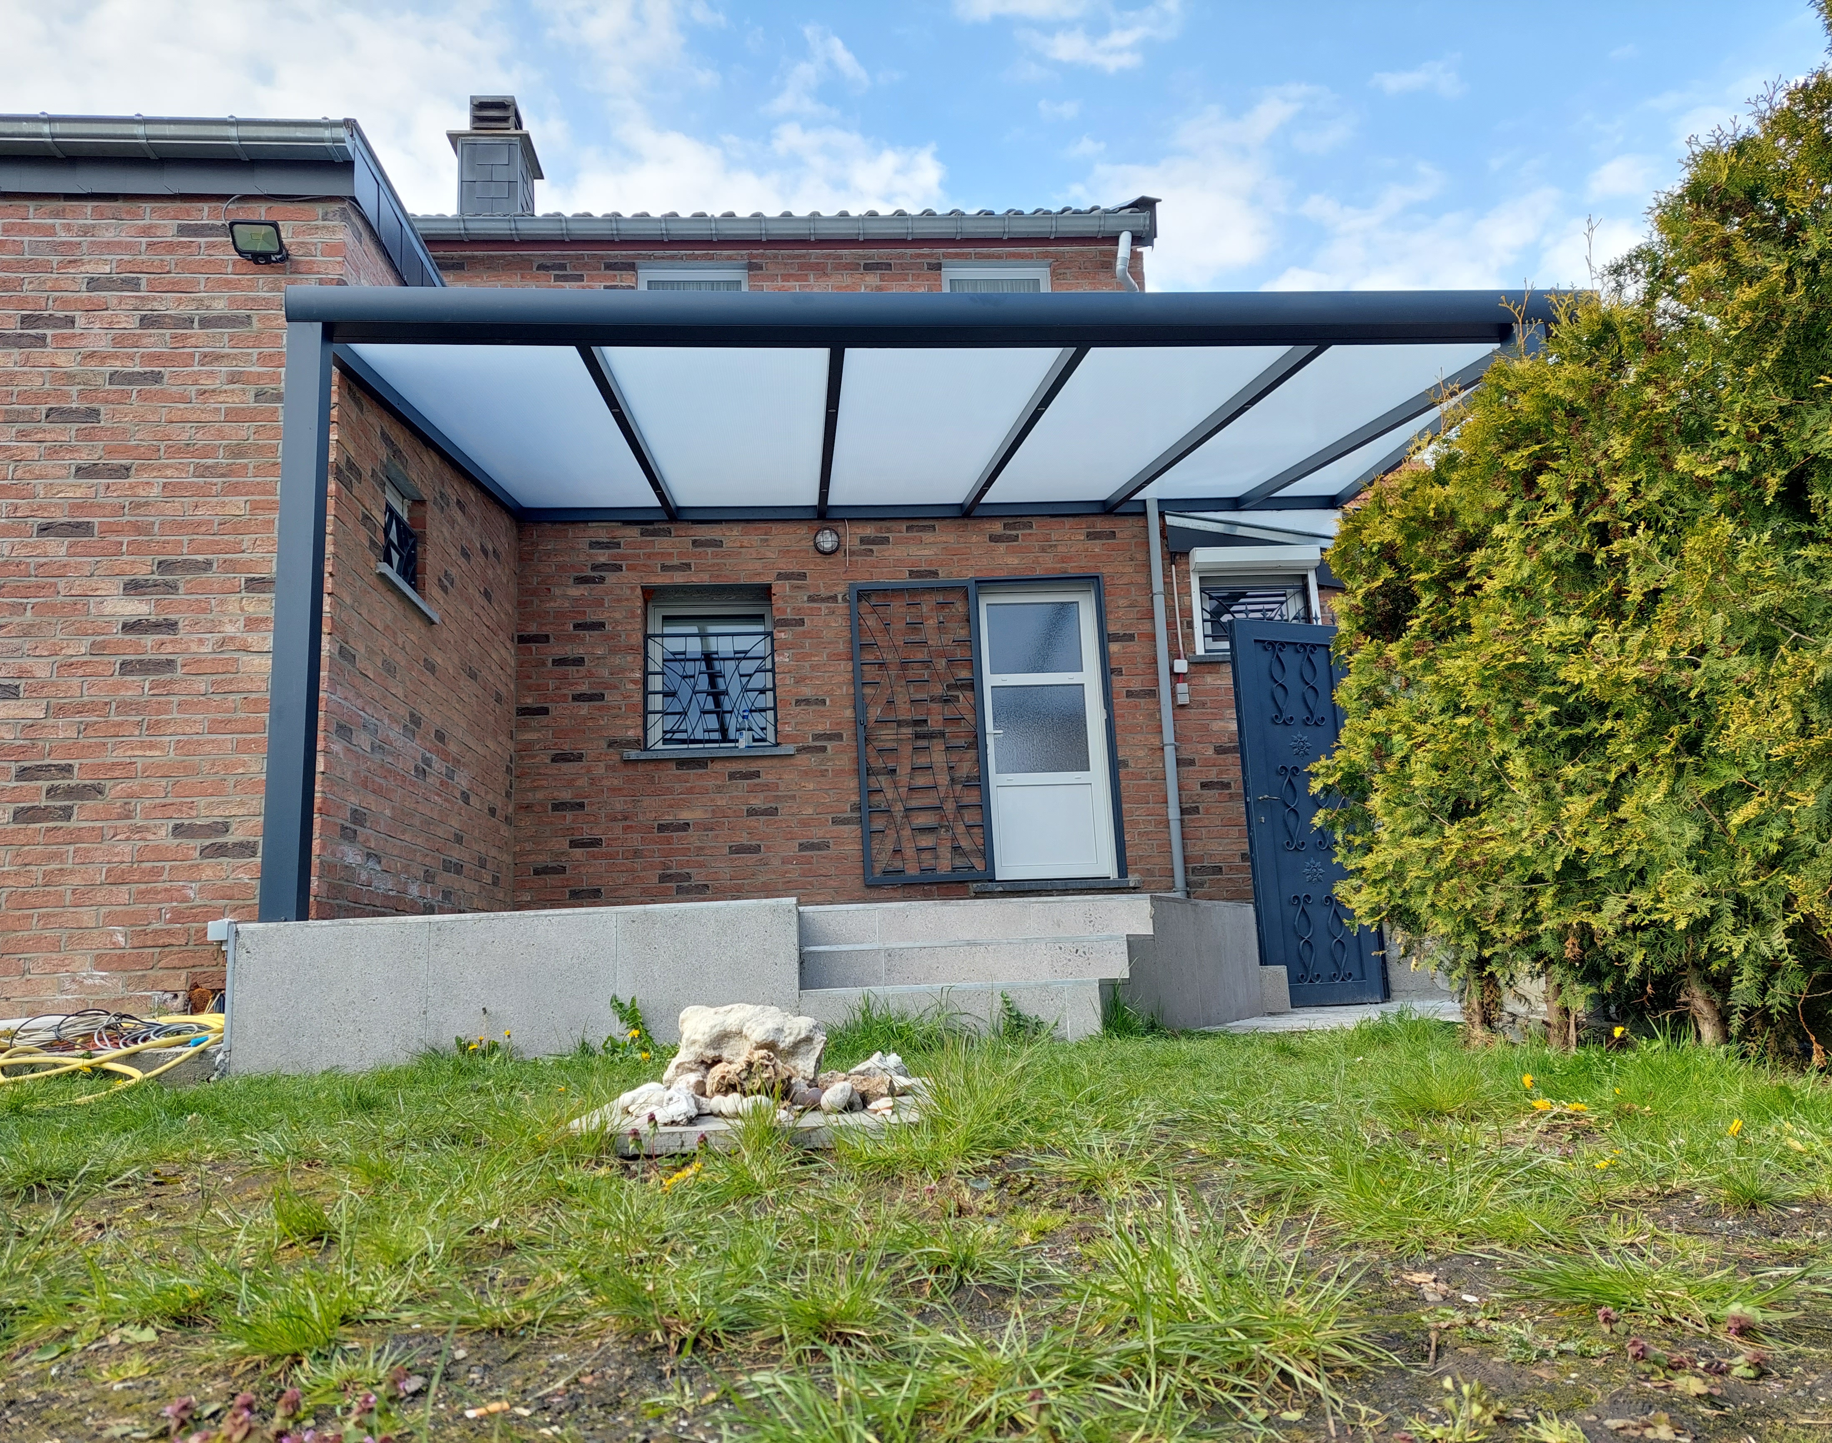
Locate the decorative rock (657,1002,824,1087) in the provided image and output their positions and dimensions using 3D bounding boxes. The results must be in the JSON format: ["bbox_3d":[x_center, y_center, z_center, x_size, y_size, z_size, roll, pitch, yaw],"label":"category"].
[{"bbox_3d":[-0.321,0.608,2.492,0.317,0.159,0.198,-2,-11,-5],"label":"decorative rock"}]

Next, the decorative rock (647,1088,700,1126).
[{"bbox_3d":[-0.352,0.557,1.937,0.082,0.050,0.069,-2,-11,-5],"label":"decorative rock"}]

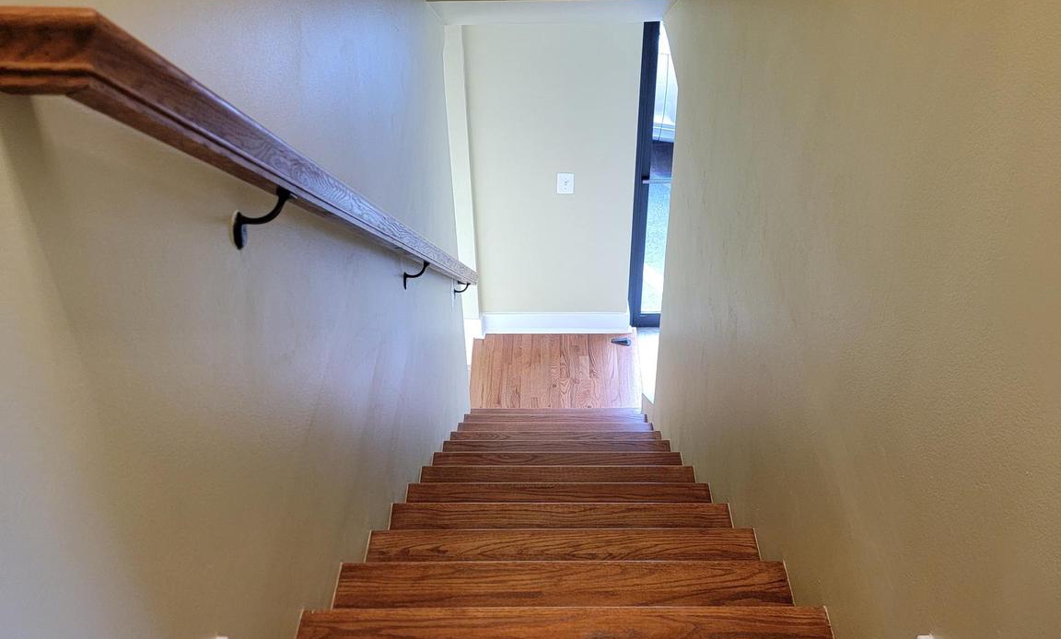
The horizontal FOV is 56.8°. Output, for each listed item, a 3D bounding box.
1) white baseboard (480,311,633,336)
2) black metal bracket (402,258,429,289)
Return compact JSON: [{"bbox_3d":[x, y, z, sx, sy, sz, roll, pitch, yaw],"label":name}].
[{"bbox_3d":[0.153,0.024,5.885,0.885,0.147,0.029,-1,38,1],"label":"white baseboard"},{"bbox_3d":[-0.331,-0.129,2.866,0.077,0.102,0.050,-1,38,1],"label":"black metal bracket"}]

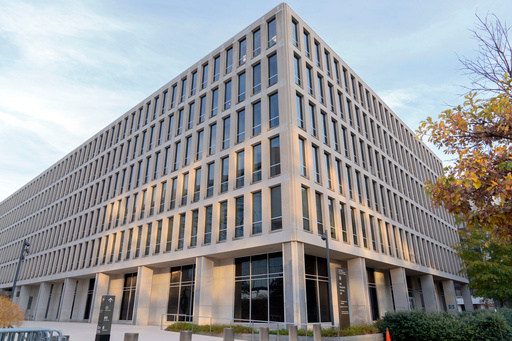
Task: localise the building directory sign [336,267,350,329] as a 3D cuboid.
[{"bbox_3d":[4.304,6.326,16.939,0.120,2.870,1.061,-19,-30,38],"label":"building directory sign"}]

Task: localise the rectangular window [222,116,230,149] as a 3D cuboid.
[{"bbox_3d":[-2.415,-3.203,29.199,1.020,3.000,0.200,-19,-30,38],"label":"rectangular window"}]

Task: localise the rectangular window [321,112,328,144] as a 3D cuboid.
[{"bbox_3d":[5.214,-3.263,26.393,0.178,2.705,0.972,-19,-29,38],"label":"rectangular window"}]

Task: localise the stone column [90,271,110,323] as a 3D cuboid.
[{"bbox_3d":[-15.673,12.688,34.160,0.713,4.585,1.102,-19,-29,38],"label":"stone column"}]

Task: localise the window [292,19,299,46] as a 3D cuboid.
[{"bbox_3d":[3.381,-11.915,29.648,0.197,3.025,1.056,-19,-30,38],"label":"window"}]

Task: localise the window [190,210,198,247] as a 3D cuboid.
[{"bbox_3d":[-5.033,4.760,27.999,1.040,2.970,0.180,-19,-29,38],"label":"window"}]

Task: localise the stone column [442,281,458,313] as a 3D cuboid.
[{"bbox_3d":[25.395,16.783,44.033,1.150,4.900,0.800,-19,-30,38],"label":"stone column"}]

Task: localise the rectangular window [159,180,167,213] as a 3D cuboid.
[{"bbox_3d":[-8.888,2.595,32.652,1.040,2.970,0.180,-19,-29,38],"label":"rectangular window"}]

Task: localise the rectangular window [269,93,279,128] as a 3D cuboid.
[{"bbox_3d":[1.425,-4.684,26.469,1.056,3.025,0.197,-19,-30,38],"label":"rectangular window"}]

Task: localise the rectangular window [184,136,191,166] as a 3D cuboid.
[{"bbox_3d":[-6.297,-1.829,32.456,1.020,3.000,0.200,-19,-30,38],"label":"rectangular window"}]

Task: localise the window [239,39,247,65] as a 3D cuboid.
[{"bbox_3d":[-1.215,-10.605,30.673,1.040,2.970,0.180,-19,-29,38],"label":"window"}]

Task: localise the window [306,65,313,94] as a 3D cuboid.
[{"bbox_3d":[4.127,-6.982,26.654,0.178,2.705,0.972,-19,-29,38],"label":"window"}]

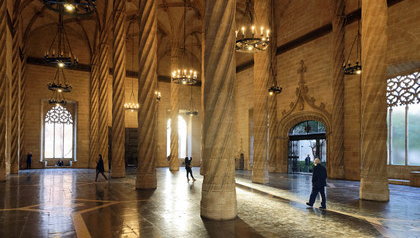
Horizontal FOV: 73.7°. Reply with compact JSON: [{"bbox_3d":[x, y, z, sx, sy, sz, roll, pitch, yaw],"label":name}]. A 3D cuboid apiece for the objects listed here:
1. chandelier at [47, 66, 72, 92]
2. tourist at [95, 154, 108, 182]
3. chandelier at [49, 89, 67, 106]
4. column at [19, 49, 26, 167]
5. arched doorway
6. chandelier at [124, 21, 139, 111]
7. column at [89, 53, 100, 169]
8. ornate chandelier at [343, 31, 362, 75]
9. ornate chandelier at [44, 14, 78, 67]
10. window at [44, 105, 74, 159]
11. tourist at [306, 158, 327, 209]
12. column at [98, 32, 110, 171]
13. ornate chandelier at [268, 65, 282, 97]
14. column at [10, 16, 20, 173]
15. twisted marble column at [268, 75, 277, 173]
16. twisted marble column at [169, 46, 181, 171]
[{"bbox_3d":[-11.518,-3.129,21.500,1.850,2.035,1.850,2,-4,-29],"label":"chandelier"},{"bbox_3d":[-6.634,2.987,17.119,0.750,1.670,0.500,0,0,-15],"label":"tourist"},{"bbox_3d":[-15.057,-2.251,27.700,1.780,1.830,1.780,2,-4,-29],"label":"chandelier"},{"bbox_3d":[-19.559,-1.044,29.239,0.920,12.430,0.920,0,0,0],"label":"column"},{"bbox_3d":[8.193,2.328,23.530,0.600,4.496,3.750,2,-4,-29],"label":"arched doorway"},{"bbox_3d":[-8.689,-5.954,31.310,1.750,10.340,1.750,0,0,0],"label":"chandelier"},{"bbox_3d":[-13.380,-0.813,32.522,1.080,13.360,1.050,0,0,0],"label":"column"},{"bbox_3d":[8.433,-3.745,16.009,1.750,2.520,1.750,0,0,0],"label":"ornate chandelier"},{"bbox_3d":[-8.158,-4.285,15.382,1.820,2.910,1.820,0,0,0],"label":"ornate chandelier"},{"bbox_3d":[-16.800,1.507,31.255,2.891,6.028,0.450,2,-4,-29],"label":"window"},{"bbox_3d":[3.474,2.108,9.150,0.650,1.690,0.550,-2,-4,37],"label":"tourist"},{"bbox_3d":[-10.001,-1.585,26.492,1.050,13.200,1.050,0,0,0],"label":"column"},{"bbox_3d":[4.911,-2.986,22.000,1.650,2.279,1.650,2,-4,-29],"label":"ornate chandelier"},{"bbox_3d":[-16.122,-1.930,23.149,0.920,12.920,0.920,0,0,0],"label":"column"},{"bbox_3d":[5.960,-0.238,26.700,0.950,10.871,0.950,2,-4,-29],"label":"twisted marble column"},{"bbox_3d":[-3.763,-1.144,29.936,1.080,13.430,1.080,0,0,0],"label":"twisted marble column"}]

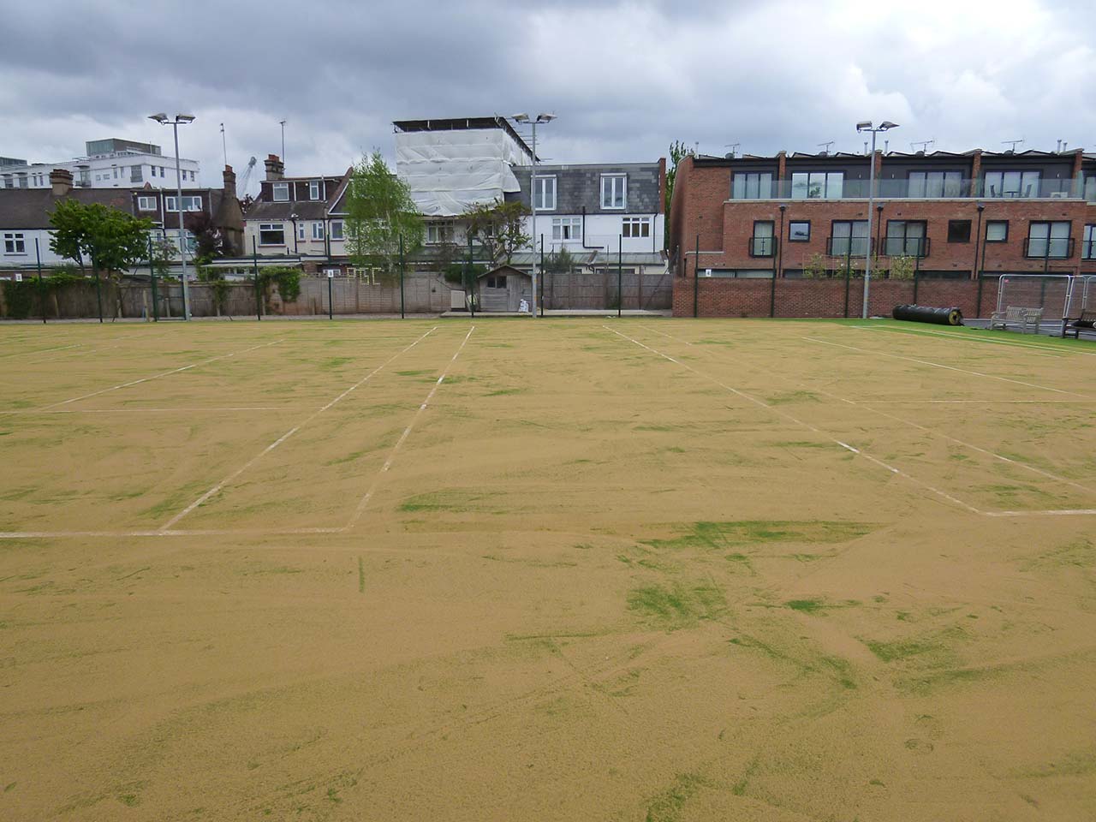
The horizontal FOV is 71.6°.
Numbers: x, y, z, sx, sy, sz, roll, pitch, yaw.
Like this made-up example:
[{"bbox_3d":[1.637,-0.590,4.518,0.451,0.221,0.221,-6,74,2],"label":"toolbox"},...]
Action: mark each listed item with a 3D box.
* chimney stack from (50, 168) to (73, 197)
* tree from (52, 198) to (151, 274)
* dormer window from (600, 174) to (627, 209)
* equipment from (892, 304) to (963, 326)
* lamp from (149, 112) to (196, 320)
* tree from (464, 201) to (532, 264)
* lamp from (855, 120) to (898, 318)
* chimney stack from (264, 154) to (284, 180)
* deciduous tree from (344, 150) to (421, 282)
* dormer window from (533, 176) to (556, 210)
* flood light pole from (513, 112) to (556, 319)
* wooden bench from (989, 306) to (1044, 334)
[{"bbox_3d":[-30.857,-14.475,48.214,0.850,1.729,0.900,1,10,8],"label":"chimney stack"},{"bbox_3d":[-23.272,-8.068,39.699,4.800,5.812,4.700,0,10,3],"label":"tree"},{"bbox_3d":[3.869,-12.913,44.737,1.550,2.021,0.450,1,10,5],"label":"dormer window"},{"bbox_3d":[15.603,-4.034,31.440,0.680,0.680,4.200,-1,10,-3],"label":"equipment"},{"bbox_3d":[-15.992,-8.370,33.037,2.000,8.710,0.800,-1,10,-3],"label":"lamp"},{"bbox_3d":[-2.745,-8.409,41.165,3.700,5.943,3.500,0,10,3],"label":"tree"},{"bbox_3d":[14.480,-8.463,33.949,1.900,8.533,0.800,-1,10,-3],"label":"lamp"},{"bbox_3d":[-16.939,-15.093,47.091,0.650,1.530,1.250,2,10,9],"label":"chimney stack"},{"bbox_3d":[-8.489,-9.199,39.501,3.900,8.086,3.800,0,10,3],"label":"deciduous tree"},{"bbox_3d":[-0.254,-12.912,45.041,1.500,2.011,0.450,1,10,5],"label":"dormer window"},{"bbox_3d":[-0.608,-8.600,33.864,1.930,8.853,0.800,-1,10,-3],"label":"flood light pole"},{"bbox_3d":[15.942,-3.167,25.890,0.620,0.900,1.750,-1,10,-3],"label":"wooden bench"}]

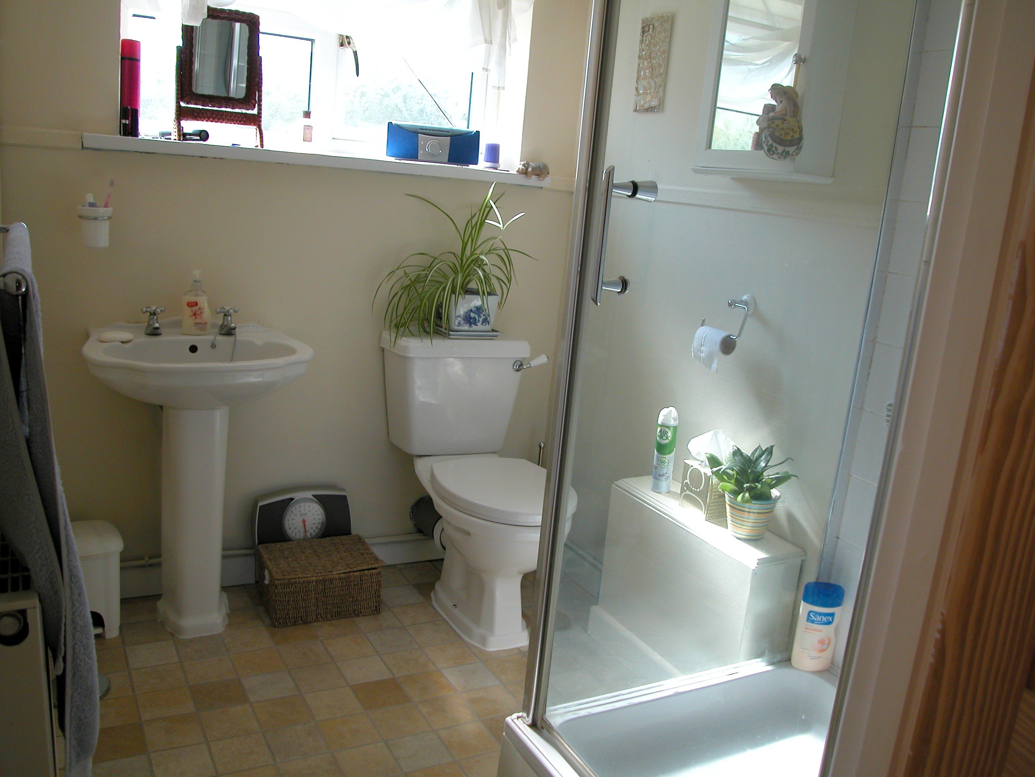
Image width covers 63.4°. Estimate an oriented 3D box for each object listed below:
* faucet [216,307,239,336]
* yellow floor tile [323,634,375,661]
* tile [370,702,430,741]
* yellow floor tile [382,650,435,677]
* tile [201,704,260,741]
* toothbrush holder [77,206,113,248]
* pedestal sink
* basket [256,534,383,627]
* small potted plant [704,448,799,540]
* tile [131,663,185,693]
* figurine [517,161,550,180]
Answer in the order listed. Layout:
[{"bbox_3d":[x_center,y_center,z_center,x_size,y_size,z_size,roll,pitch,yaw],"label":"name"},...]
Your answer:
[{"bbox_3d":[-0.803,-0.185,2.322,0.063,0.078,0.110,-1,13,-30],"label":"faucet"},{"bbox_3d":[-0.450,0.702,2.258,0.116,0.008,0.116,0,12,-30],"label":"yellow floor tile"},{"bbox_3d":[-0.274,0.775,1.950,0.116,0.008,0.116,0,12,-30],"label":"tile"},{"bbox_3d":[-0.288,0.727,2.220,0.120,0.008,0.120,-1,13,-30],"label":"yellow floor tile"},{"bbox_3d":[-0.643,0.748,1.872,0.116,0.008,0.116,0,12,-30],"label":"tile"},{"bbox_3d":[-1.084,-0.414,2.148,0.087,0.106,0.090,0,12,-28],"label":"toothbrush holder"},{"bbox_3d":[-0.847,0.250,2.230,0.572,0.824,0.480,-1,13,-28],"label":"pedestal sink"},{"bbox_3d":[-0.587,0.565,2.484,0.315,0.156,0.238,-1,13,-28],"label":"basket"},{"bbox_3d":[0.574,0.254,2.061,0.207,0.215,0.190,9,11,16],"label":"small potted plant"},{"bbox_3d":[-0.864,0.698,2.017,0.116,0.008,0.116,0,12,-30],"label":"tile"},{"bbox_3d":[0.046,-0.715,2.754,0.117,0.068,0.060,-5,15,-43],"label":"figurine"}]

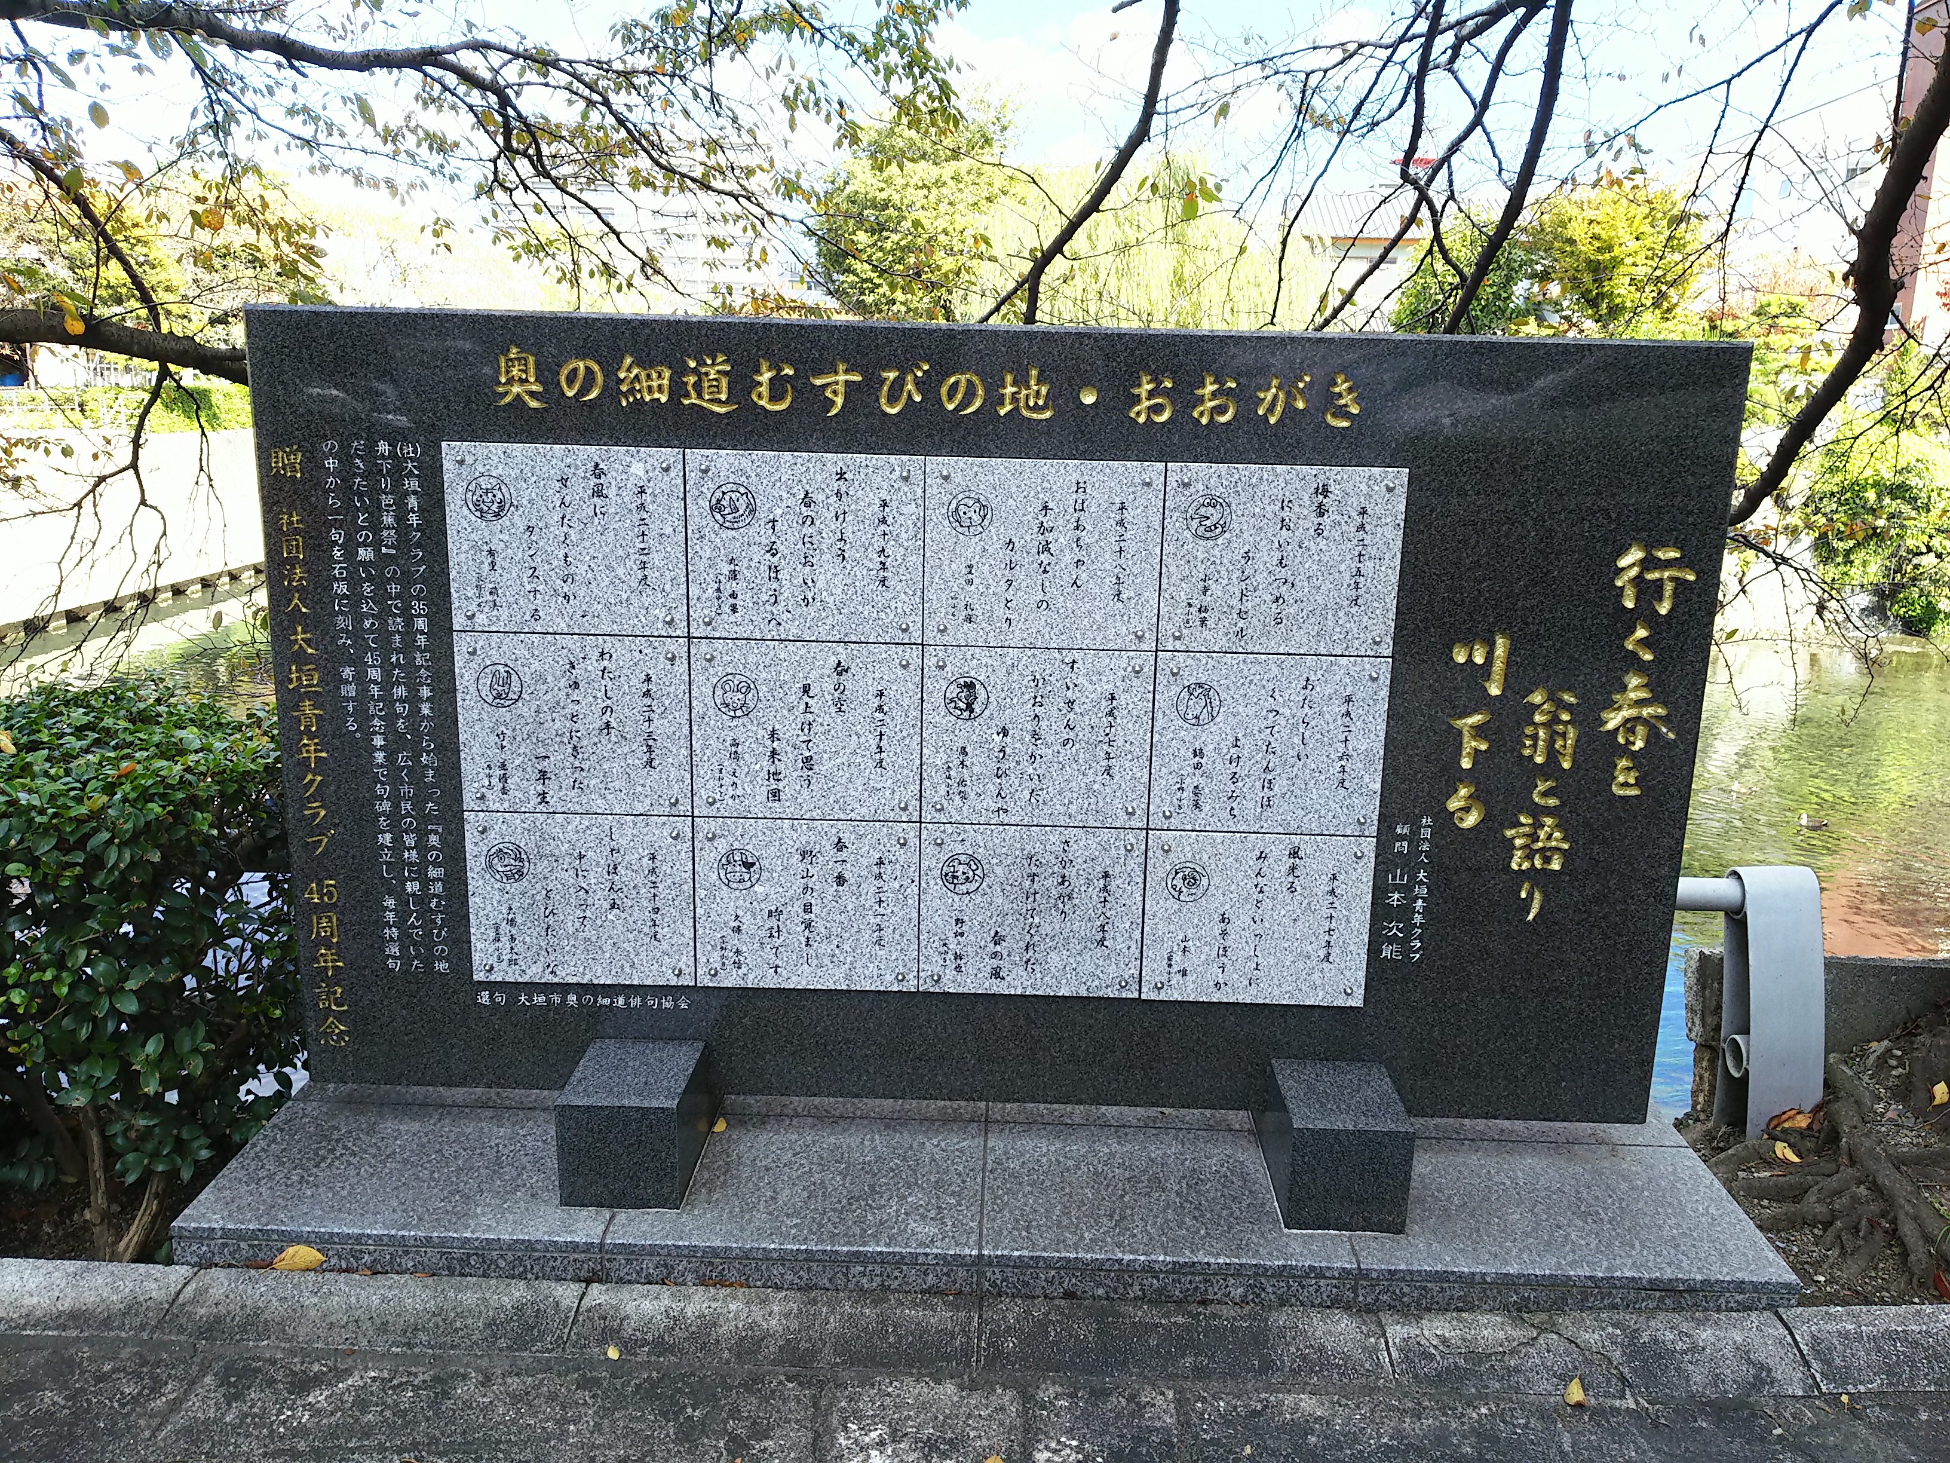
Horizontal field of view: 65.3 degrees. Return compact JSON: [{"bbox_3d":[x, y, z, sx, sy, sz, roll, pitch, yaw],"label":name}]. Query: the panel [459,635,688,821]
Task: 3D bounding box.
[{"bbox_3d":[-0.681,-0.011,2.601,0.391,0.310,0.020,2,14,0],"label":"panel"}]

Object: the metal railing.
[{"bbox_3d":[1.375,0.484,2.724,0.241,0.483,0.132,2,13,1],"label":"metal railing"}]

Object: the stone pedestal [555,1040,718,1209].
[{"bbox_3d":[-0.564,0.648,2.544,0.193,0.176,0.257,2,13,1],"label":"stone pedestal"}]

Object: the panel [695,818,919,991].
[{"bbox_3d":[-0.282,0.291,2.564,0.373,0.296,0.020,2,13,1],"label":"panel"}]

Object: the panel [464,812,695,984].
[{"bbox_3d":[-0.689,0.293,2.674,0.391,0.310,0.020,2,14,0],"label":"panel"}]

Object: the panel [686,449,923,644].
[{"bbox_3d":[-0.268,-0.292,2.425,0.373,0.296,0.020,2,13,1],"label":"panel"}]

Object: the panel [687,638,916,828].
[{"bbox_3d":[-0.275,-0.001,2.494,0.373,0.296,0.020,2,13,1],"label":"panel"}]

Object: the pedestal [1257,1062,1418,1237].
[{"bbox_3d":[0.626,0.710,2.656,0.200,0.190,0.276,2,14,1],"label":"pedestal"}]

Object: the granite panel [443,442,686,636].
[{"bbox_3d":[-0.648,-0.303,2.431,0.379,0.296,0.020,2,13,1],"label":"granite panel"}]

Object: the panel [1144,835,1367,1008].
[{"bbox_3d":[0.471,0.313,2.551,0.373,0.296,0.020,2,13,1],"label":"panel"}]

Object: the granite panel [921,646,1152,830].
[{"bbox_3d":[0.106,0.010,2.595,0.391,0.310,0.020,2,14,0],"label":"granite panel"}]

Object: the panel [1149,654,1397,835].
[{"bbox_3d":[0.478,0.021,2.481,0.373,0.296,0.020,2,13,1],"label":"panel"}]

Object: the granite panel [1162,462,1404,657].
[{"bbox_3d":[0.508,-0.283,2.519,0.391,0.309,0.020,2,14,0],"label":"granite panel"}]

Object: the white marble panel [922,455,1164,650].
[{"bbox_3d":[0.114,-0.293,2.522,0.391,0.309,0.020,2,14,0],"label":"white marble panel"}]

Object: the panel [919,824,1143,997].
[{"bbox_3d":[0.099,0.315,2.668,0.391,0.310,0.020,2,14,0],"label":"panel"}]

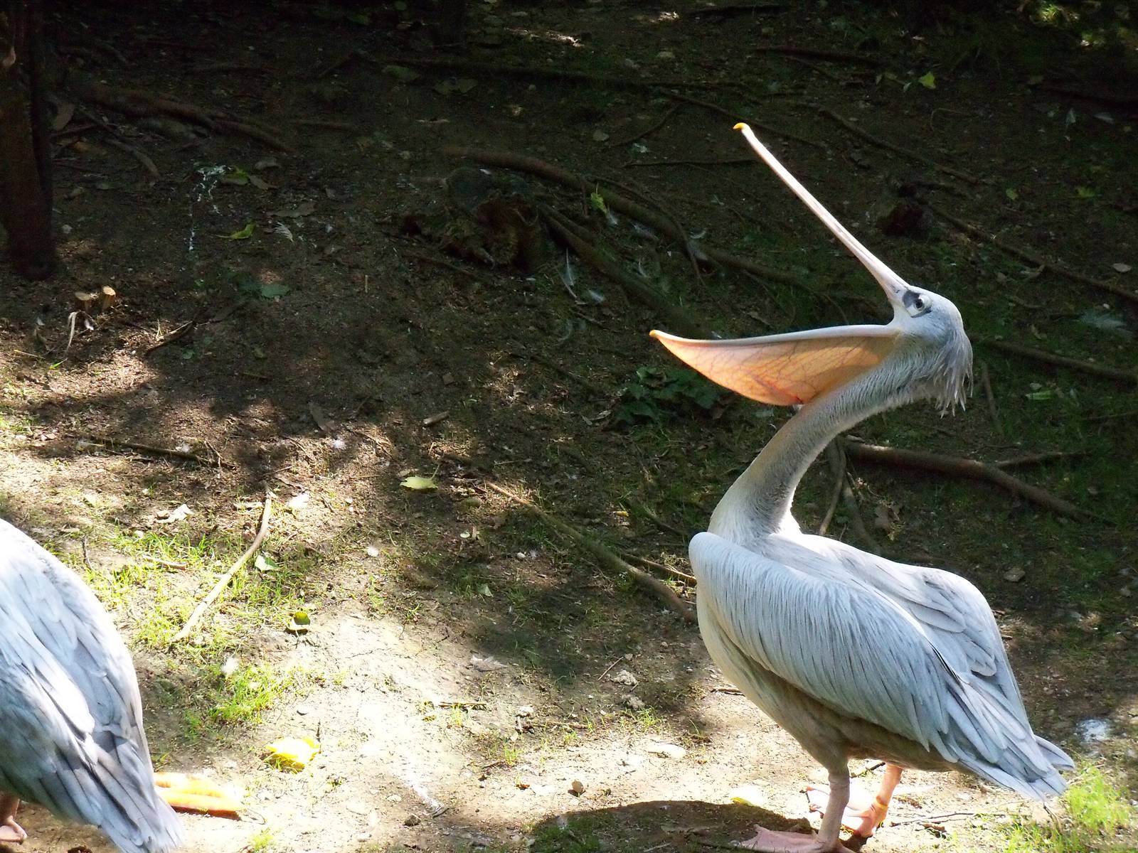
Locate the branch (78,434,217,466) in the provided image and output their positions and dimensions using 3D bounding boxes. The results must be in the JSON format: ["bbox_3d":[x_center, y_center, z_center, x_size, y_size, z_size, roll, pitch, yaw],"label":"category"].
[{"bbox_3d":[-0.794,0.043,6.603,0.320,0.020,0.025,10,22,26],"label":"branch"}]

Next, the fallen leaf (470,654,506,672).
[{"bbox_3d":[-0.131,0.382,5.651,0.059,0.018,0.043,0,20,0],"label":"fallen leaf"}]

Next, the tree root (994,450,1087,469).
[{"bbox_3d":[0.982,0.066,7.285,0.231,0.020,0.031,-6,16,-21],"label":"tree root"}]

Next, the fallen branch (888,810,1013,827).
[{"bbox_3d":[0.558,0.574,5.118,0.190,0.012,0.025,-4,20,-11],"label":"fallen branch"}]

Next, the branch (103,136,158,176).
[{"bbox_3d":[-1.291,-0.807,10.427,0.064,0.035,0.618,-6,17,-21],"label":"branch"}]

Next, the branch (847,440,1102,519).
[{"bbox_3d":[0.831,0.110,7.056,0.134,0.055,0.700,-14,20,-40],"label":"branch"}]

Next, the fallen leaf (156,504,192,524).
[{"bbox_3d":[-0.780,0.173,6.894,0.070,0.020,0.070,0,15,0],"label":"fallen leaf"}]

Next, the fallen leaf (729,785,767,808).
[{"bbox_3d":[0.267,0.549,5.187,0.057,0.012,0.059,0,20,0],"label":"fallen leaf"}]

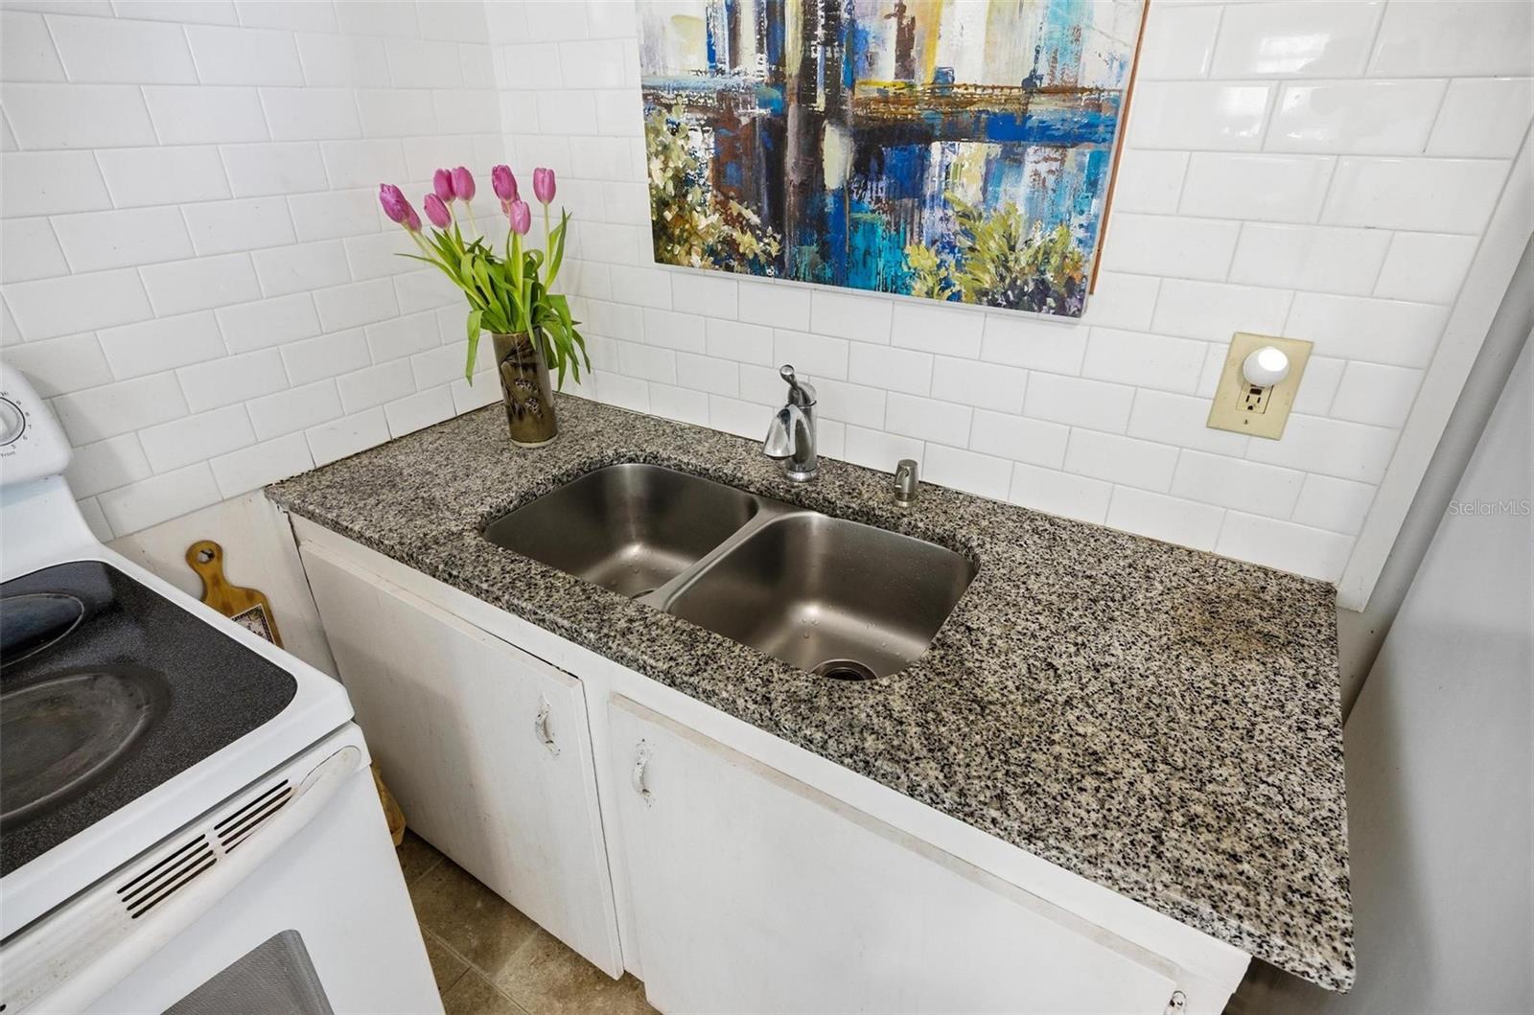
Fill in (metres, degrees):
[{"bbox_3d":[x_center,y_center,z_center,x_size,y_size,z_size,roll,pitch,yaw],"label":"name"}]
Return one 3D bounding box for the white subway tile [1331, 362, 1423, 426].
[{"bbox_3d":[0.768,-0.144,0.966,0.078,0.075,0.010,16,32,28],"label":"white subway tile"}]

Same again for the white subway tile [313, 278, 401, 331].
[{"bbox_3d":[-0.739,-0.366,1.382,0.010,0.075,0.152,16,32,28],"label":"white subway tile"}]

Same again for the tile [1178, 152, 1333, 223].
[{"bbox_3d":[0.604,-0.398,0.951,0.152,0.076,0.009,16,32,28],"label":"tile"}]

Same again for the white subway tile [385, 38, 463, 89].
[{"bbox_3d":[-0.623,-0.805,1.397,0.009,0.075,0.155,16,32,28],"label":"white subway tile"}]

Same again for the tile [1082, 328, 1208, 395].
[{"bbox_3d":[0.537,-0.211,1.091,0.153,0.075,0.009,16,32,28],"label":"tile"}]

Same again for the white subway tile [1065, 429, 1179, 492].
[{"bbox_3d":[0.534,-0.073,1.156,0.151,0.075,0.008,16,32,28],"label":"white subway tile"}]

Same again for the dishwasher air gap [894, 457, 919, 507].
[{"bbox_3d":[0.233,-0.042,1.272,0.041,0.068,0.041,0,28,0],"label":"dishwasher air gap"}]

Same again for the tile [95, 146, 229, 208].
[{"bbox_3d":[-0.869,-0.480,1.109,0.009,0.076,0.153,16,32,28],"label":"tile"}]

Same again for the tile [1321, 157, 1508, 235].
[{"bbox_3d":[0.736,-0.359,0.878,0.152,0.076,0.009,16,32,28],"label":"tile"}]

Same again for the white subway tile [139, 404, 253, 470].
[{"bbox_3d":[-0.910,-0.113,1.230,0.009,0.076,0.153,16,32,28],"label":"white subway tile"}]

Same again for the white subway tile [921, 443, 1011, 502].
[{"bbox_3d":[0.340,-0.063,1.303,0.152,0.076,0.010,16,32,28],"label":"white subway tile"}]

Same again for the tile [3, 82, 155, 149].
[{"bbox_3d":[-0.909,-0.519,1.015,0.010,0.075,0.153,16,32,28],"label":"tile"}]

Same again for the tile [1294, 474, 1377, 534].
[{"bbox_3d":[0.766,-0.007,1.034,0.077,0.075,0.009,16,32,28],"label":"tile"}]

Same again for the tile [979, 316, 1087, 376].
[{"bbox_3d":[0.406,-0.250,1.169,0.152,0.076,0.009,16,32,28],"label":"tile"}]

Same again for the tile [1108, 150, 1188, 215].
[{"bbox_3d":[0.469,-0.431,1.014,0.151,0.075,0.008,16,32,28],"label":"tile"}]

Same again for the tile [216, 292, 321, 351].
[{"bbox_3d":[-0.827,-0.308,1.275,0.009,0.076,0.153,16,32,28],"label":"tile"}]

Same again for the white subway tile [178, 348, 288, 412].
[{"bbox_3d":[-0.872,-0.211,1.256,0.010,0.076,0.152,17,32,29],"label":"white subway tile"}]

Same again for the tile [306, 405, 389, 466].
[{"bbox_3d":[-0.785,-0.139,1.438,0.008,0.072,0.151,16,32,28],"label":"tile"}]

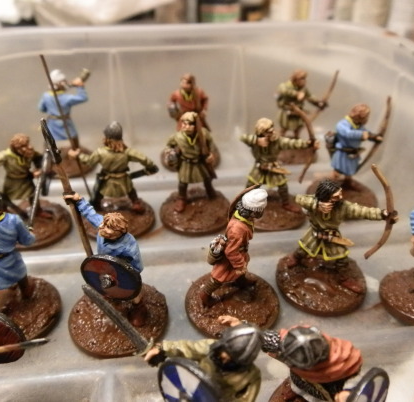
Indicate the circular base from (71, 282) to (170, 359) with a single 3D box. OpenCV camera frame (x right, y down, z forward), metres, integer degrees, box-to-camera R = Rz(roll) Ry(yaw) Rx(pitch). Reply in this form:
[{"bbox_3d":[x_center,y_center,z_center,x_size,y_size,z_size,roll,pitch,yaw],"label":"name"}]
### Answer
[{"bbox_3d":[-0.022,0.028,0.110,0.025,0.004,0.025,1,32,0],"label":"circular base"}]

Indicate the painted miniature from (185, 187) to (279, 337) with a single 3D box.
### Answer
[{"bbox_3d":[0.007,0.012,0.107,0.025,0.035,0.025,-8,34,-13],"label":"painted miniature"}]

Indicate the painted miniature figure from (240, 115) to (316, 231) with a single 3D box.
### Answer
[{"bbox_3d":[0.023,-0.011,0.144,0.027,0.034,0.025,-10,35,-15],"label":"painted miniature figure"}]

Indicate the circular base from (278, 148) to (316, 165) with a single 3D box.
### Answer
[{"bbox_3d":[0.037,-0.024,0.192,0.025,0.004,0.025,1,32,0],"label":"circular base"}]

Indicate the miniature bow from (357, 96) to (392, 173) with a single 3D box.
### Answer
[{"bbox_3d":[0.055,-0.022,0.143,0.006,0.030,0.003,23,39,21],"label":"miniature bow"}]

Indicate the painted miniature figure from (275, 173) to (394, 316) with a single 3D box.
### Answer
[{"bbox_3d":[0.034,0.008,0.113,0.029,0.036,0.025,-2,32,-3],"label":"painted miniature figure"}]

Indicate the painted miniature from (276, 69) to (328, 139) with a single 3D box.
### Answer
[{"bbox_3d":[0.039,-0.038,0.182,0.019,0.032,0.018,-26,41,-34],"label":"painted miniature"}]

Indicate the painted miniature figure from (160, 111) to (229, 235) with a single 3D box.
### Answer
[{"bbox_3d":[-0.004,-0.011,0.142,0.025,0.035,0.025,1,33,2],"label":"painted miniature figure"}]

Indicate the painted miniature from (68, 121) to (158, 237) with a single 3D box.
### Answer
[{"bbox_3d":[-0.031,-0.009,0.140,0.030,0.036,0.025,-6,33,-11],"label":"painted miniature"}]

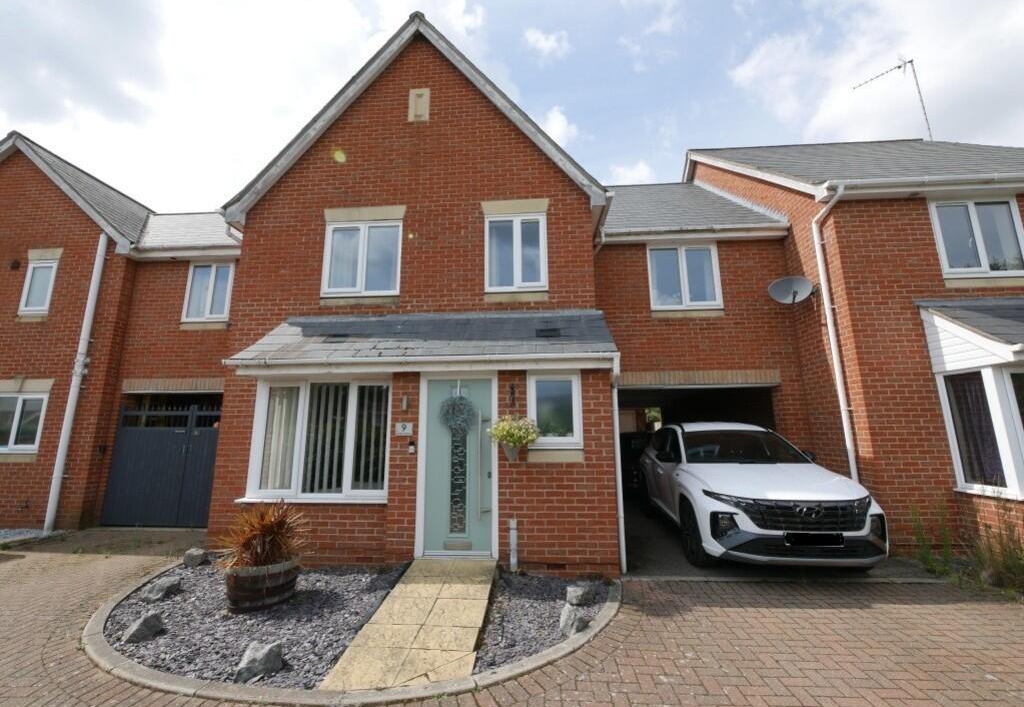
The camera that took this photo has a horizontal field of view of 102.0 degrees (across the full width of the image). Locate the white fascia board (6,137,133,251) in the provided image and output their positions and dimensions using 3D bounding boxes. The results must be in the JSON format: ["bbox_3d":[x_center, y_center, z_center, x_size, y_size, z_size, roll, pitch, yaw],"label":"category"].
[{"bbox_3d":[-8.436,-3.017,7.855,3.600,0.250,0.080,38,-6,9],"label":"white fascia board"}]

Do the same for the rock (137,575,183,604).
[{"bbox_3d":[-3.406,2.273,4.024,0.200,0.130,0.310,-3,-11,13],"label":"rock"}]

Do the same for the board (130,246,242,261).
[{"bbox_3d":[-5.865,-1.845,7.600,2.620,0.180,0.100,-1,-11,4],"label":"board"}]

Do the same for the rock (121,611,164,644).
[{"bbox_3d":[-2.921,2.139,3.291,0.300,0.180,0.240,8,-14,-38],"label":"rock"}]

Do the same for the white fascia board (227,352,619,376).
[{"bbox_3d":[-1.088,0.121,4.697,4.460,0.165,0.100,-1,-11,4],"label":"white fascia board"}]

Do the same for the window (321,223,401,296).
[{"bbox_3d":[-2.243,-1.425,6.228,1.195,1.195,0.080,-1,-10,3],"label":"window"}]

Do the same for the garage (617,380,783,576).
[{"bbox_3d":[2.961,2.038,8.723,3.000,2.260,4.600,-1,-11,4],"label":"garage"}]

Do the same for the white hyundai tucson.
[{"bbox_3d":[3.193,1.835,6.069,1.865,1.650,4.500,-2,-11,10],"label":"white hyundai tucson"}]

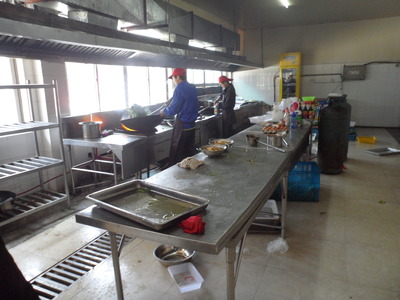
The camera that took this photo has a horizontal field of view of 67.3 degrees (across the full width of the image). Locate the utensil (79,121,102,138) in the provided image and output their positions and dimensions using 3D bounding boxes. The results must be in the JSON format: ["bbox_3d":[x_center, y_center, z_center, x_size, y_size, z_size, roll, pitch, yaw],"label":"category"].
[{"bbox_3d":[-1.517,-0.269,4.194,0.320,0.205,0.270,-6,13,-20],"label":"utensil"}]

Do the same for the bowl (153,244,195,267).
[{"bbox_3d":[-0.220,0.907,2.618,0.363,0.100,0.363,-2,13,0],"label":"bowl"}]

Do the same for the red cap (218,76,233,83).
[{"bbox_3d":[0.518,-1.408,6.033,0.280,0.125,0.180,-14,11,8],"label":"red cap"}]

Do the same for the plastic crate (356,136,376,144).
[{"bbox_3d":[3.918,-0.225,7.088,0.430,0.120,0.310,2,13,15],"label":"plastic crate"}]

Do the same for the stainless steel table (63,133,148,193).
[{"bbox_3d":[-1.290,0.235,4.194,1.052,0.786,0.531,4,14,25],"label":"stainless steel table"}]

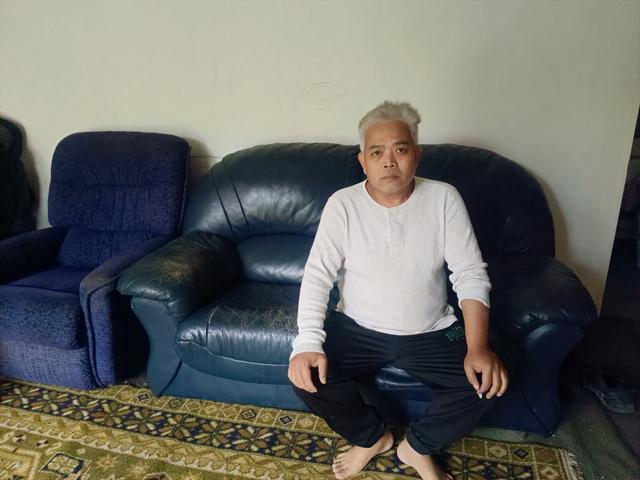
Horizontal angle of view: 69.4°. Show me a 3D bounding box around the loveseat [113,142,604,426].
[{"bbox_3d":[0.138,0.090,1.983,1.670,0.925,0.900,2,18,9],"label":"loveseat"}]

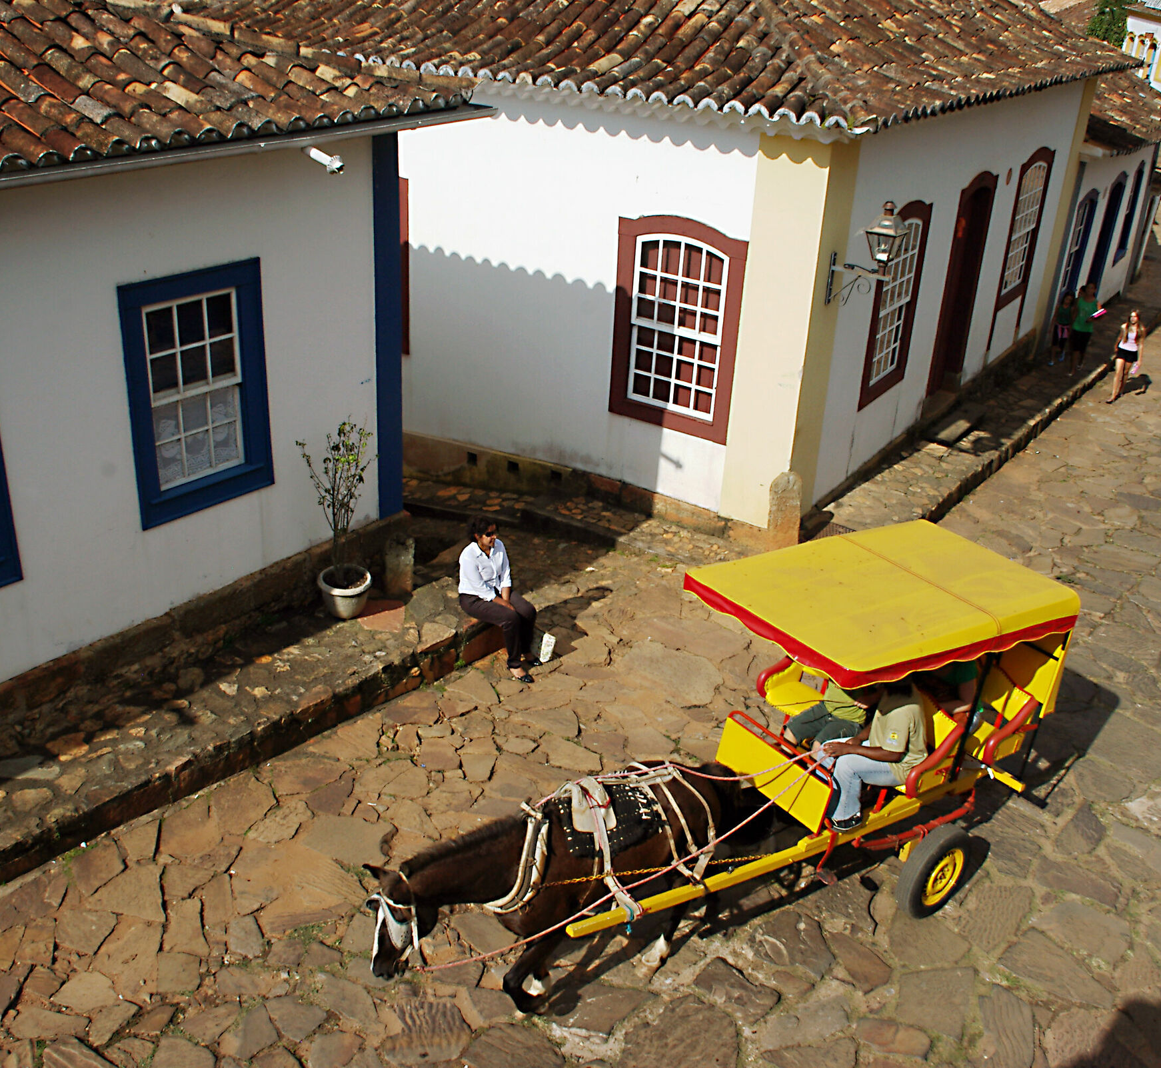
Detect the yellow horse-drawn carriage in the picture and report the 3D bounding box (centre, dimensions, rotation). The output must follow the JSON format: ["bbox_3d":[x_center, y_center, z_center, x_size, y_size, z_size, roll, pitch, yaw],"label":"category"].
[{"bbox_3d":[1.163,1.445,7.323,3.850,2.020,1.550,-11,29,-36],"label":"yellow horse-drawn carriage"}]

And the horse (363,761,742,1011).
[{"bbox_3d":[-0.124,1.970,6.530,2.280,1.390,0.530,-11,29,-36],"label":"horse"}]

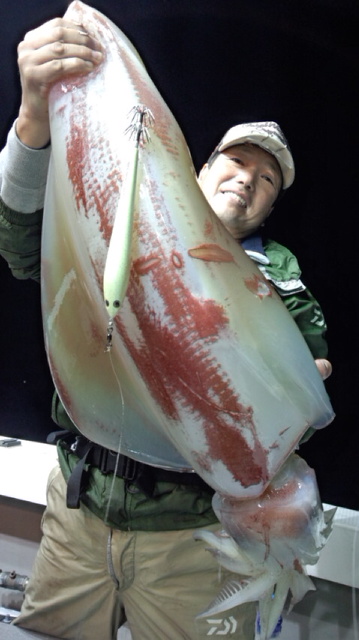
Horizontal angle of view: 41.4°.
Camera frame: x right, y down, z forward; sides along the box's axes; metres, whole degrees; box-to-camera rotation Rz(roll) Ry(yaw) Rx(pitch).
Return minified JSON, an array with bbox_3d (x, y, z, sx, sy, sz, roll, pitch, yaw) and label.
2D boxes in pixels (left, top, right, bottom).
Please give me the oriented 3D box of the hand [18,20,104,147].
[{"bbox_3d":[-0.160,-0.316,0.640,0.110,0.160,0.090,1,13,-9],"label":"hand"}]

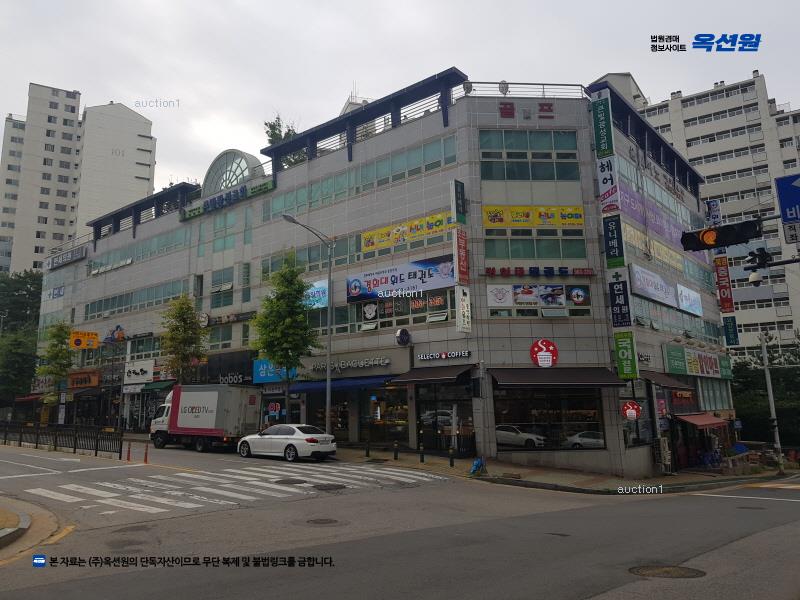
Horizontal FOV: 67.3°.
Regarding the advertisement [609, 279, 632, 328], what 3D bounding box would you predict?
[{"bbox_3d":[10.464,0.217,28.457,0.850,2.150,0.220,-8,-13,32],"label":"advertisement"}]

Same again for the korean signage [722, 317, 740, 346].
[{"bbox_3d":[22.704,2.152,41.119,0.779,1.950,0.200,-10,-14,40],"label":"korean signage"}]

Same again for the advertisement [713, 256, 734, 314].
[{"bbox_3d":[23.290,-1.063,43.253,0.850,4.133,0.200,-11,-15,40],"label":"advertisement"}]

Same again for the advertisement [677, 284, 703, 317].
[{"bbox_3d":[18.671,0.114,38.795,0.200,1.550,5.000,-10,-14,40],"label":"advertisement"}]

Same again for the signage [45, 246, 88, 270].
[{"bbox_3d":[-29.802,-3.606,53.958,7.862,1.066,0.300,-10,-14,37],"label":"signage"}]

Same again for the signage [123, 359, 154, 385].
[{"bbox_3d":[-18.711,5.231,43.255,3.854,1.562,0.200,-9,-14,37],"label":"signage"}]

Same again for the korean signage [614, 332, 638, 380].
[{"bbox_3d":[10.391,2.538,27.516,0.833,2.156,0.250,-10,-14,37],"label":"korean signage"}]

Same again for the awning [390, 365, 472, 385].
[{"bbox_3d":[1.522,3.396,27.369,3.543,0.782,1.734,-10,-14,37],"label":"awning"}]

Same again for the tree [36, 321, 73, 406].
[{"bbox_3d":[-25.626,5.558,44.499,2.616,8.347,2.616,-10,-14,35],"label":"tree"}]

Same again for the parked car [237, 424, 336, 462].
[{"bbox_3d":[-5.050,6.229,26.523,4.900,1.460,1.860,-7,-12,36],"label":"parked car"}]

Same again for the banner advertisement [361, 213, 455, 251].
[{"bbox_3d":[0.391,-3.443,30.453,6.067,0.991,0.120,-10,-14,37],"label":"banner advertisement"}]

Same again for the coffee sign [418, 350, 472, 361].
[{"bbox_3d":[2.017,2.633,28.660,2.950,0.400,0.140,-9,-13,37],"label":"coffee sign"}]

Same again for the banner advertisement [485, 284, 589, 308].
[{"bbox_3d":[6.431,-0.186,27.665,4.849,0.987,0.080,-1,-11,-6],"label":"banner advertisement"}]

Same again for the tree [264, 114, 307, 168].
[{"bbox_3d":[-7.674,-10.220,40.079,2.777,4.733,2.777,-10,-14,35],"label":"tree"}]

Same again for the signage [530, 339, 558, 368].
[{"bbox_3d":[6.532,2.376,26.991,1.291,1.294,0.150,0,-11,-4],"label":"signage"}]

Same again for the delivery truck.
[{"bbox_3d":[-10.017,6.037,30.892,6.250,3.200,2.200,-7,-12,36],"label":"delivery truck"}]

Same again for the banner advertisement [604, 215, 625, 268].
[{"bbox_3d":[10.116,-2.776,28.413,0.770,2.461,0.200,-11,-15,40],"label":"banner advertisement"}]

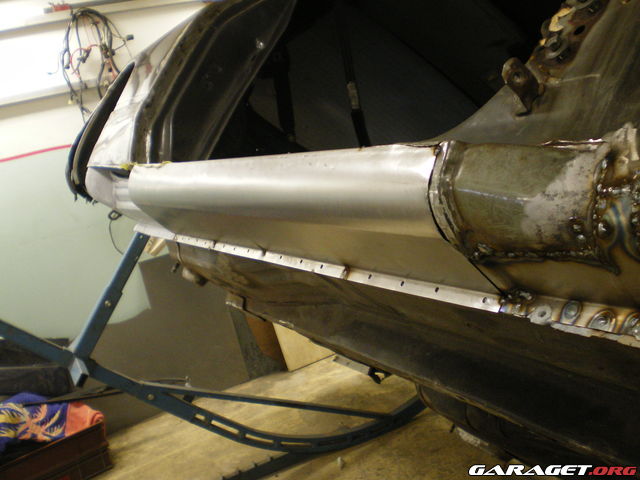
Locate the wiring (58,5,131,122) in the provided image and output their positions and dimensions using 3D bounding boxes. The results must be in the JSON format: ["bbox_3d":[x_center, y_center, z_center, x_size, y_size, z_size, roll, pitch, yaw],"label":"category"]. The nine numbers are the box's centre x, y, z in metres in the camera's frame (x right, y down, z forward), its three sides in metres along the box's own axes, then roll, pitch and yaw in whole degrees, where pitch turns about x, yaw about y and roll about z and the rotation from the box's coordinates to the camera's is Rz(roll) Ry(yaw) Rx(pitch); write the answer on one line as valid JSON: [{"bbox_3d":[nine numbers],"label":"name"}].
[{"bbox_3d":[-0.982,-0.779,3.100,0.340,0.490,0.120,-18,4,-20],"label":"wiring"}]

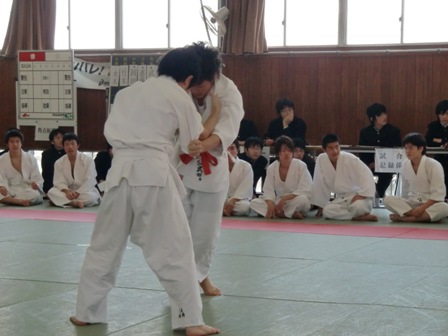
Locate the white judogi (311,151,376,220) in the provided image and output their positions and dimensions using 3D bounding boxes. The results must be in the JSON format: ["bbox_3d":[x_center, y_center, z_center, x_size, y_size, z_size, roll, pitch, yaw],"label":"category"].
[{"bbox_3d":[1.218,0.172,11.740,0.660,0.680,0.580,1,3,12],"label":"white judogi"}]

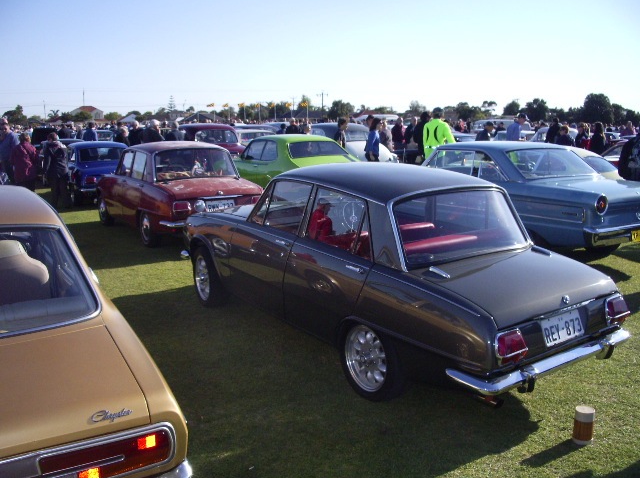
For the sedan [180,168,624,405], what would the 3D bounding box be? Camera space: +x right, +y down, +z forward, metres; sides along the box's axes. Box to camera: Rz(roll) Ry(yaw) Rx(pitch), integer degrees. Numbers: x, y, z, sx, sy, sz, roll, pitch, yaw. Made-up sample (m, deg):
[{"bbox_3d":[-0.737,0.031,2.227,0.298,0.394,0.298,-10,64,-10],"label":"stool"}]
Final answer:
[{"bbox_3d":[0.250,0.090,5.020,1.490,1.370,4.000,-7,13,-34],"label":"sedan"}]

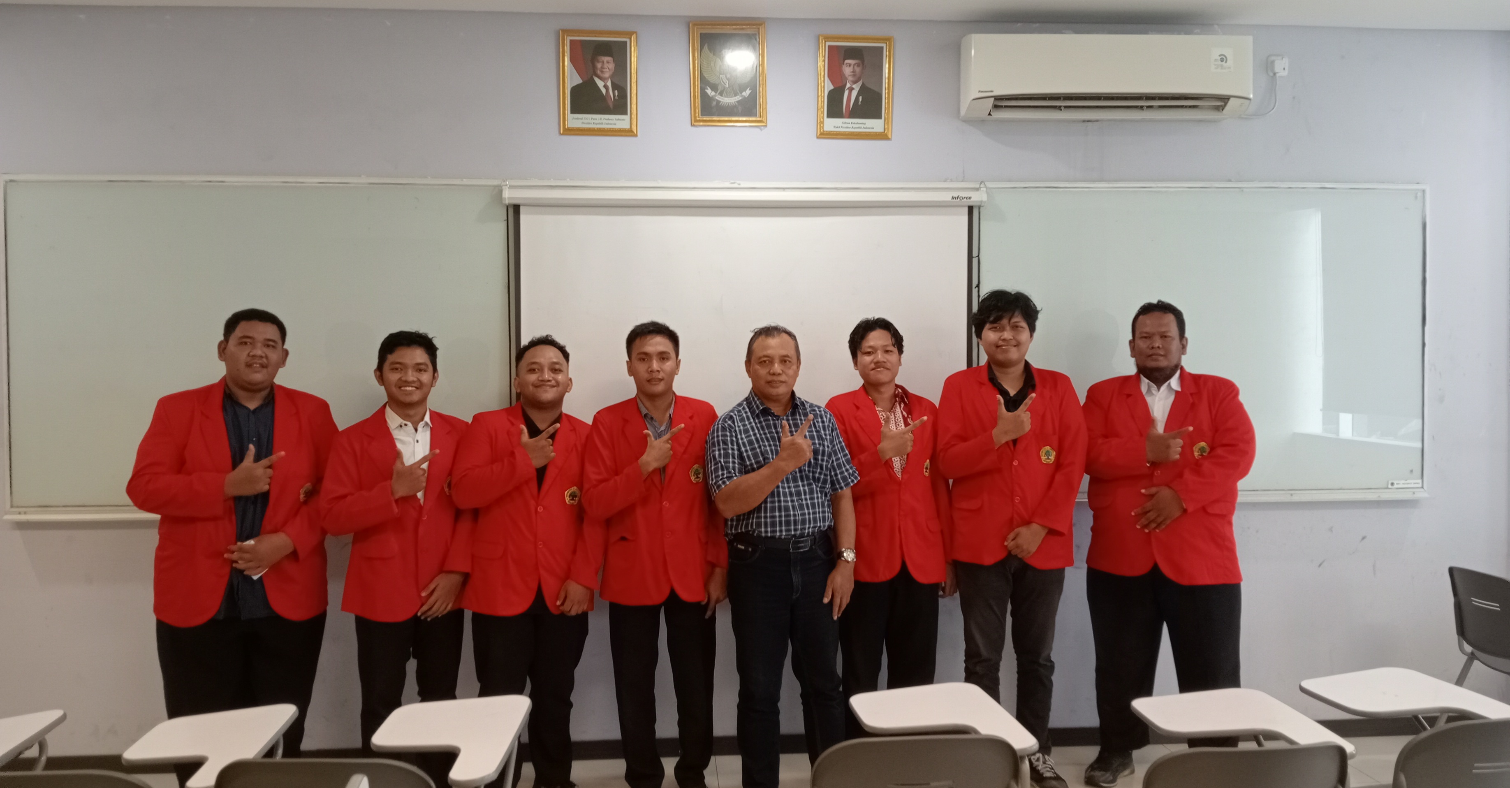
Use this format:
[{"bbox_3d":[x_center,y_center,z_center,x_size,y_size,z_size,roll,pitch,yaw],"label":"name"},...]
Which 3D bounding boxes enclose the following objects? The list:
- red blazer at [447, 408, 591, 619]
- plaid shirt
[{"bbox_3d":[-0.799,0.398,4.152,0.470,0.720,0.330,-1,1,-12],"label":"red blazer"},{"bbox_3d":[0.101,0.248,4.178,0.490,0.510,0.310,-1,2,-19],"label":"plaid shirt"}]

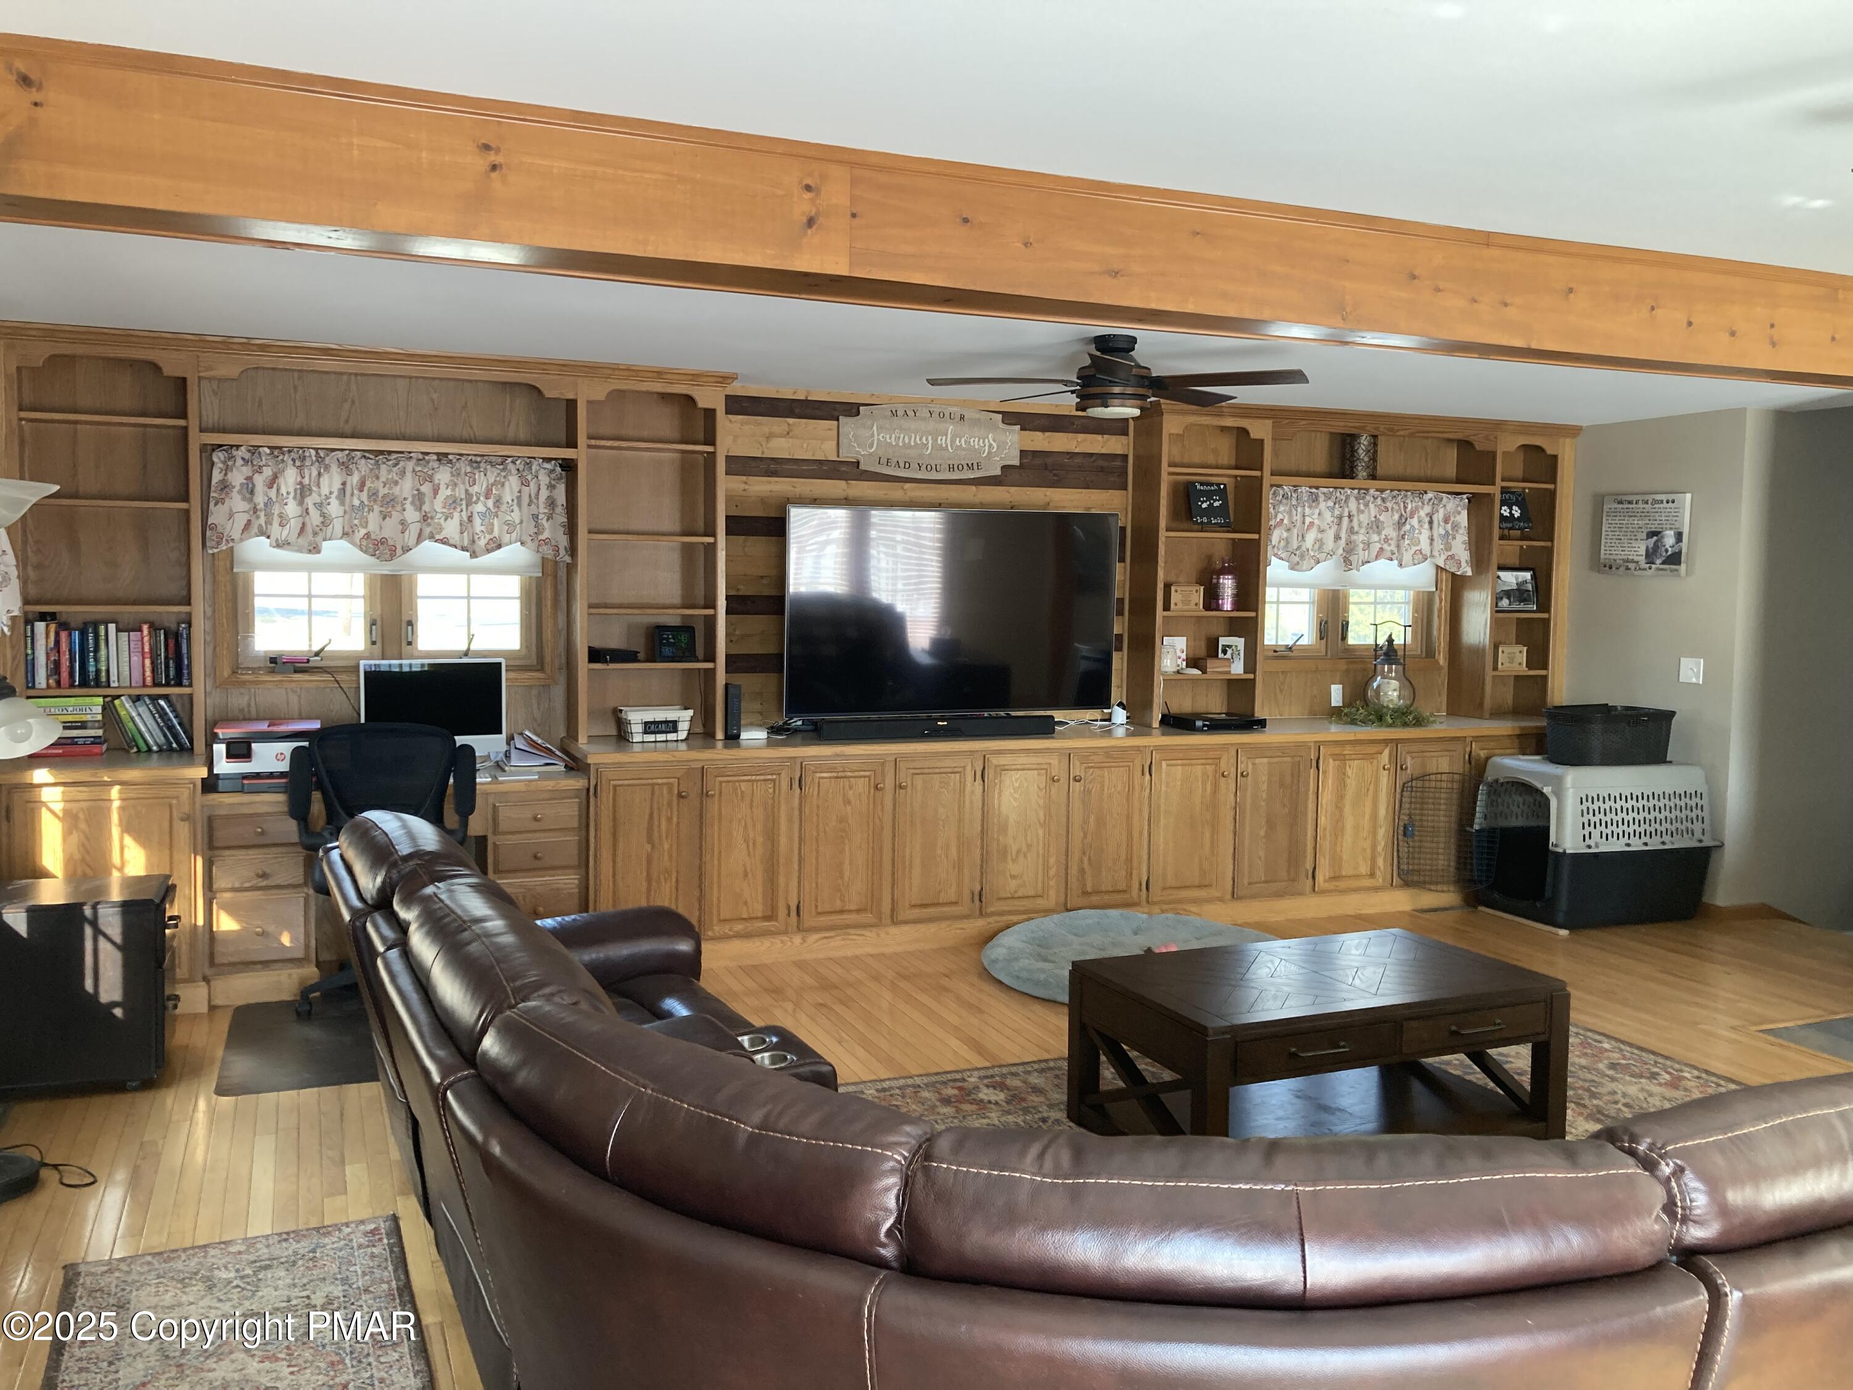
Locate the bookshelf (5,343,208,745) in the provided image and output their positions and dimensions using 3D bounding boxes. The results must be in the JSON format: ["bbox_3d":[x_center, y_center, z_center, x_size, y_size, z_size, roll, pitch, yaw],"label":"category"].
[{"bbox_3d":[-2.978,-0.509,5.487,0.610,1.442,0.261,-1,5,-22],"label":"bookshelf"}]

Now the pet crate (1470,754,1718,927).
[{"bbox_3d":[3.305,0.700,7.460,0.990,0.745,0.655,-1,5,-19],"label":"pet crate"}]

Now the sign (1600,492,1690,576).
[{"bbox_3d":[3.566,-0.798,7.450,0.032,0.399,0.503,-1,5,-22],"label":"sign"}]

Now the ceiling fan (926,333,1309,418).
[{"bbox_3d":[0.644,-1.100,5.193,1.300,0.265,1.300,-1,5,-22],"label":"ceiling fan"}]

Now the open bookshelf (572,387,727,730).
[{"bbox_3d":[-1.160,-0.541,6.224,0.601,1.447,0.261,-1,5,-22],"label":"open bookshelf"}]

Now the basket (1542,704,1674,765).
[{"bbox_3d":[3.384,0.202,7.434,0.510,0.255,0.360,-1,5,-20],"label":"basket"}]

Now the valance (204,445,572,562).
[{"bbox_3d":[-2.142,-0.757,6.063,1.385,0.440,0.100,-1,5,-23],"label":"valance"}]

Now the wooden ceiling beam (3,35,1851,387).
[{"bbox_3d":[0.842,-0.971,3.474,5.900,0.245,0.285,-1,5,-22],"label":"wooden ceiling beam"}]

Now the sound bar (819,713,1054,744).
[{"bbox_3d":[0.051,0.152,6.686,1.145,0.075,0.090,-1,5,-23],"label":"sound bar"}]

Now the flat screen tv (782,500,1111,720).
[{"bbox_3d":[0.137,-0.386,6.980,1.670,0.945,0.065,-1,5,-23],"label":"flat screen tv"}]

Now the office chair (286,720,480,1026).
[{"bbox_3d":[-1.939,0.626,5.378,0.610,1.055,0.610,-1,5,-21],"label":"office chair"}]

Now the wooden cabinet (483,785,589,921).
[{"bbox_3d":[-1.605,0.727,6.070,0.405,0.755,0.411,-1,5,-22],"label":"wooden cabinet"}]

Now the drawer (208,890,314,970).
[{"bbox_3d":[-2.513,0.844,5.672,0.330,0.265,0.370,-1,5,-22],"label":"drawer"}]

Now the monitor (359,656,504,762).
[{"bbox_3d":[-1.932,0.087,5.875,0.550,0.458,0.150,-2,5,-33],"label":"monitor"}]

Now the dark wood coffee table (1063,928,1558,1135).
[{"bbox_3d":[1.117,1.042,4.348,1.220,0.478,0.720,-1,5,-23],"label":"dark wood coffee table"}]

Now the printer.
[{"bbox_3d":[-2.416,0.216,5.597,0.430,0.232,0.360,-1,5,-23],"label":"printer"}]

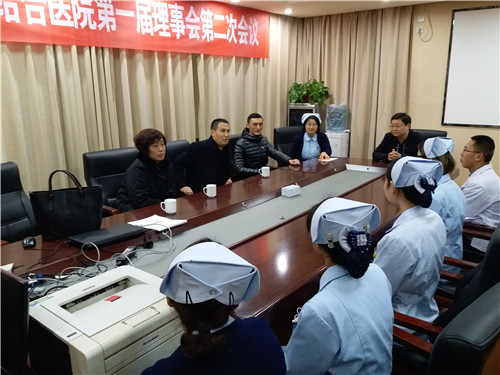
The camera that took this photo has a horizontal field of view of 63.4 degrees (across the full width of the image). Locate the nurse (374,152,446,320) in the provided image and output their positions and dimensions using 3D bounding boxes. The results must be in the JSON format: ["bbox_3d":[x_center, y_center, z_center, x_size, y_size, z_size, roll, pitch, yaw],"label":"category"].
[{"bbox_3d":[0.662,0.443,2.111,0.500,1.220,0.660,-12,18,-37],"label":"nurse"}]

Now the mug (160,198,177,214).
[{"bbox_3d":[-0.542,0.122,2.698,0.108,0.092,0.080,-4,15,-12],"label":"mug"}]

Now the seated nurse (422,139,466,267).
[{"bbox_3d":[1.158,0.271,2.742,0.490,1.220,0.660,-13,19,-38],"label":"seated nurse"}]

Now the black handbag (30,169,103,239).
[{"bbox_3d":[-1.046,0.069,2.343,0.400,0.390,0.160,-6,15,-19],"label":"black handbag"}]

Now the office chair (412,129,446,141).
[{"bbox_3d":[1.770,-0.105,4.509,0.620,1.050,0.660,11,19,38],"label":"office chair"}]

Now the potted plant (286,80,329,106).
[{"bbox_3d":[0.850,-1.388,5.879,0.620,0.430,0.500,1,15,8],"label":"potted plant"}]

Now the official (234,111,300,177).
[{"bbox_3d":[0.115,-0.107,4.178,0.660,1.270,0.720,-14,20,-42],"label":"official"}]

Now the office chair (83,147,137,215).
[{"bbox_3d":[-0.946,0.230,3.392,0.660,1.060,0.610,13,20,43],"label":"office chair"}]

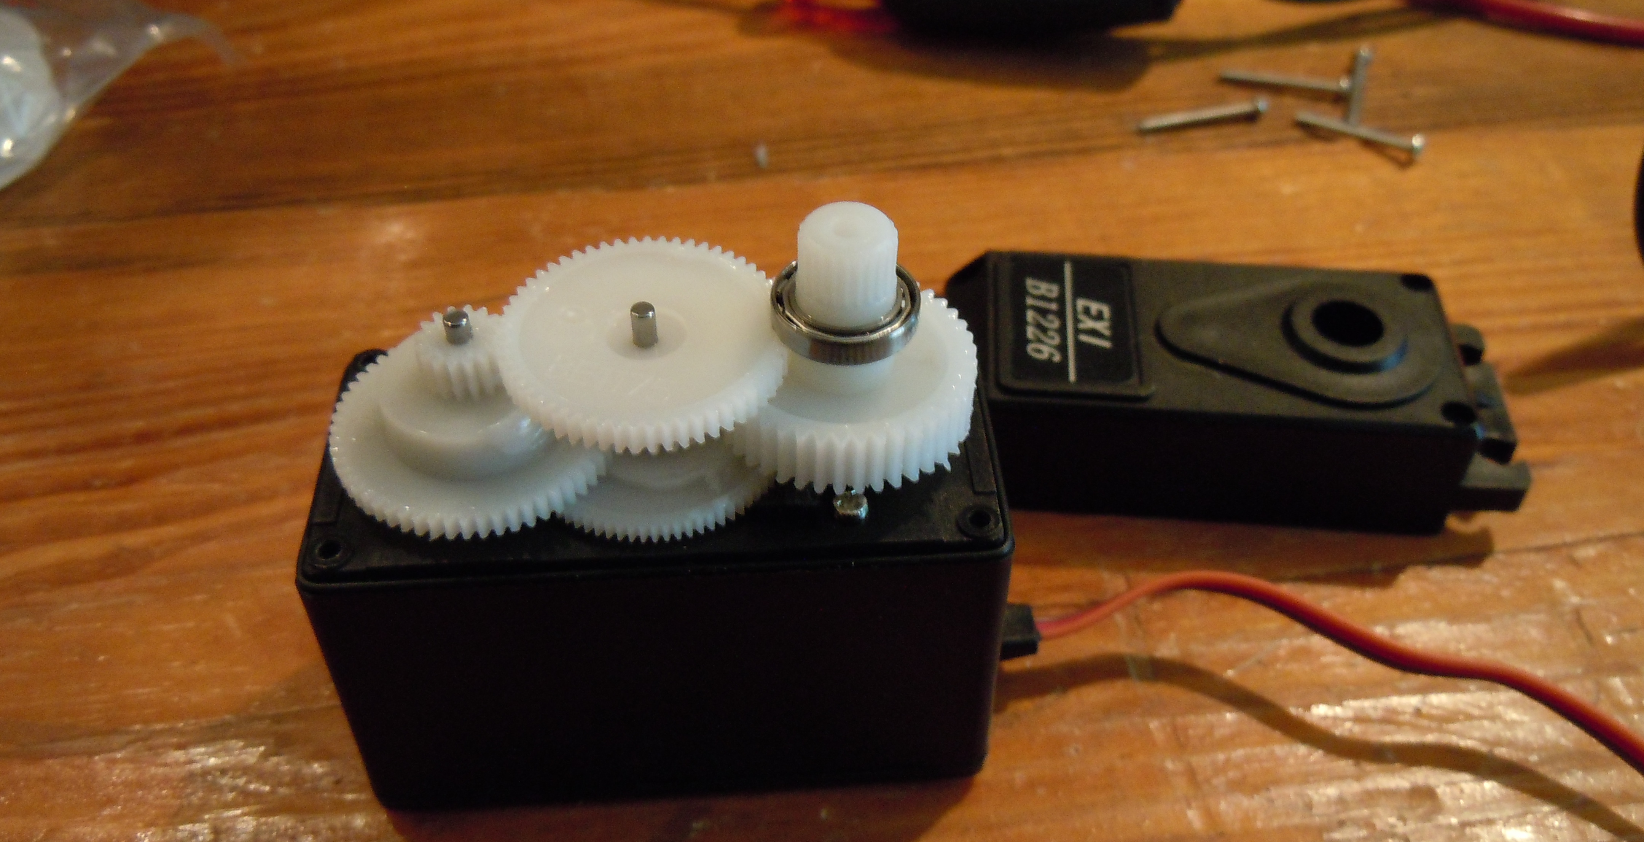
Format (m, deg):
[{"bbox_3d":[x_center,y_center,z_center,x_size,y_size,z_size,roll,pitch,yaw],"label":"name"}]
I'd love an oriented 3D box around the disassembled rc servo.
[{"bbox_3d":[-0.015,0.006,0.133,0.060,0.062,0.029,-3,47,-3],"label":"disassembled rc servo"}]

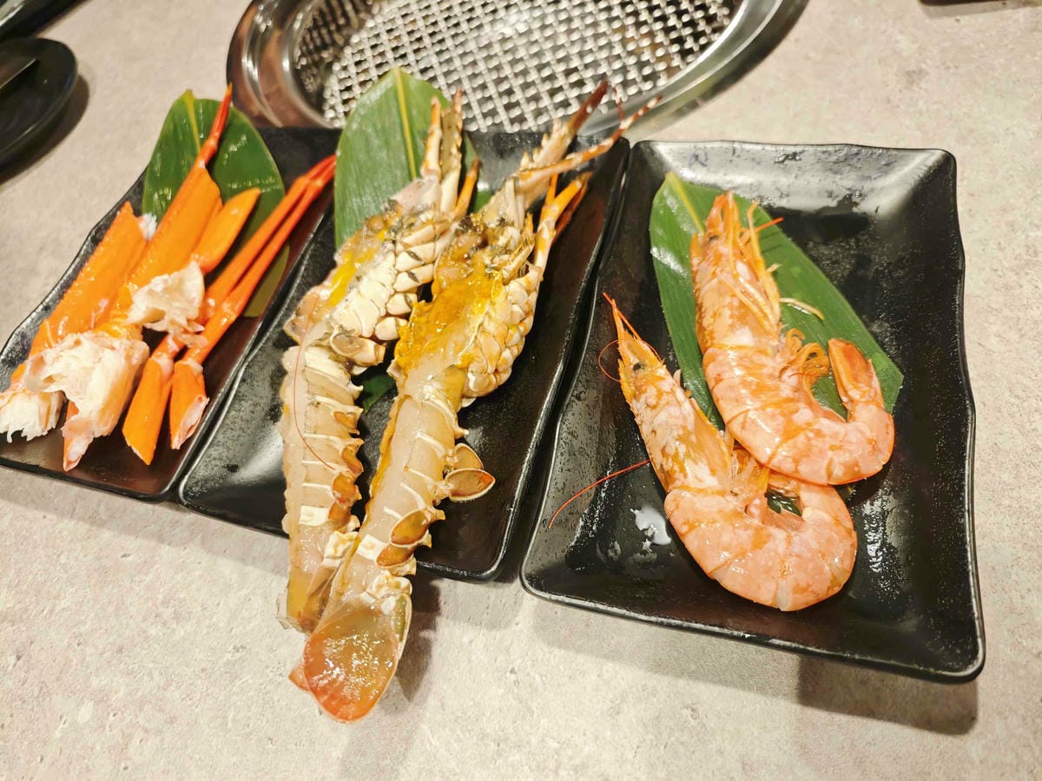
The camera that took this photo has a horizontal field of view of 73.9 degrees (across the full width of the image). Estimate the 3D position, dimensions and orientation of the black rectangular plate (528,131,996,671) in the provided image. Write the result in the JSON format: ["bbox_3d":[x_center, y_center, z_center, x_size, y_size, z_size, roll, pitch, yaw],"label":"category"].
[{"bbox_3d":[0.093,-0.012,0.271,0.138,0.025,0.213,8,63,15],"label":"black rectangular plate"}]

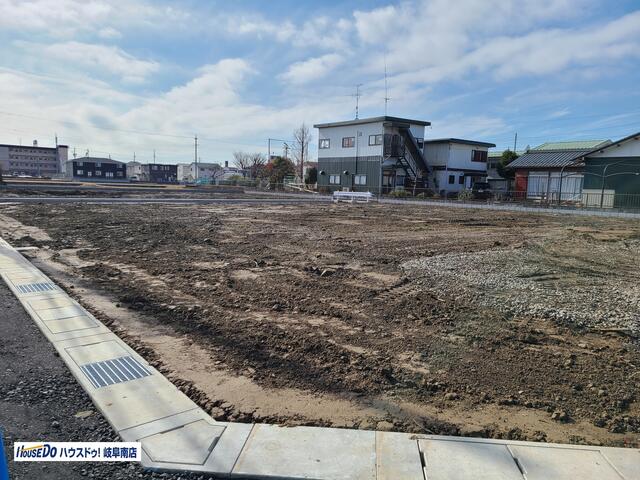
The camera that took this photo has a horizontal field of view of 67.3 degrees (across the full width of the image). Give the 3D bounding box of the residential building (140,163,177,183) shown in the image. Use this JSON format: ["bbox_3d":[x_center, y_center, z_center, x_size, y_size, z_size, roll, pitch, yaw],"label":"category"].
[{"bbox_3d":[-52.486,-21.868,156.707,9.200,5.882,8.500,-3,9,-36],"label":"residential building"}]

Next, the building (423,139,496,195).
[{"bbox_3d":[13.570,-7.739,52.712,7.650,5.657,7.500,-4,9,-38],"label":"building"}]

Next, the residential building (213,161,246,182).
[{"bbox_3d":[-26.119,-19.689,138.735,10.000,6.146,8.000,-3,9,-36],"label":"residential building"}]

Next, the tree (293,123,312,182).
[{"bbox_3d":[-2.441,-11.926,67.053,2.900,8.729,2.900,2,7,0],"label":"tree"}]

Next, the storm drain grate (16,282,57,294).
[{"bbox_3d":[-3.869,0.678,6.576,0.425,0.045,0.500,-4,9,-39],"label":"storm drain grate"}]

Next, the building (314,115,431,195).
[{"bbox_3d":[5.004,-8.485,50.131,5.979,6.928,11.280,-3,9,-36],"label":"building"}]

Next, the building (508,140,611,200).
[{"bbox_3d":[20.646,-5.458,38.379,7.200,5.100,8.200,-3,9,-36],"label":"building"}]

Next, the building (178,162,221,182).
[{"bbox_3d":[-38.201,-21.538,153.669,13.000,6.272,8.500,-3,9,-36],"label":"building"}]

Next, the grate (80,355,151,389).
[{"bbox_3d":[-1.651,1.081,3.895,0.425,0.045,0.500,-4,9,-39],"label":"grate"}]

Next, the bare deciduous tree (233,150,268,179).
[{"bbox_3d":[-13.790,-14.167,94.027,6.600,6.579,6.000,2,7,0],"label":"bare deciduous tree"}]

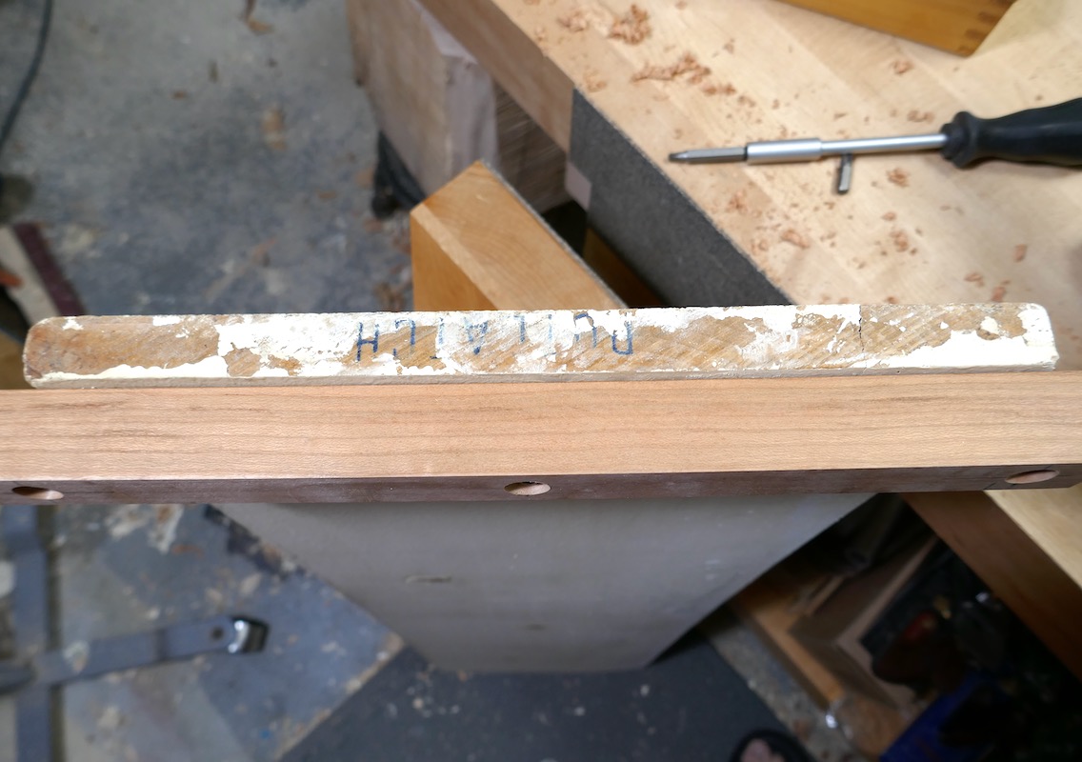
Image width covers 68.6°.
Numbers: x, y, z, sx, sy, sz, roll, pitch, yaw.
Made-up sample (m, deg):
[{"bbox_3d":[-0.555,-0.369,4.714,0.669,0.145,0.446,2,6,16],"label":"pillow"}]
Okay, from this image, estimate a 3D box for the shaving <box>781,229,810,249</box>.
[{"bbox_3d":[0.126,-0.070,0.393,0.015,0.005,0.007,24,76,7],"label":"shaving"}]

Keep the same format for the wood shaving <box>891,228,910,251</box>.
[{"bbox_3d":[0.177,-0.070,0.393,0.008,0.005,0.011,-23,75,-6],"label":"wood shaving"}]

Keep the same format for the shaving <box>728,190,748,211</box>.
[{"bbox_3d":[0.099,-0.091,0.399,0.008,0.005,0.010,39,78,10],"label":"shaving"}]

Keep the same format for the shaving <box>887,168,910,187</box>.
[{"bbox_3d":[0.181,-0.103,0.402,0.011,0.005,0.008,31,76,8],"label":"shaving"}]

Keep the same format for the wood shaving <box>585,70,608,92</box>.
[{"bbox_3d":[0.029,-0.158,0.418,0.011,0.004,0.008,27,76,7],"label":"wood shaving"}]

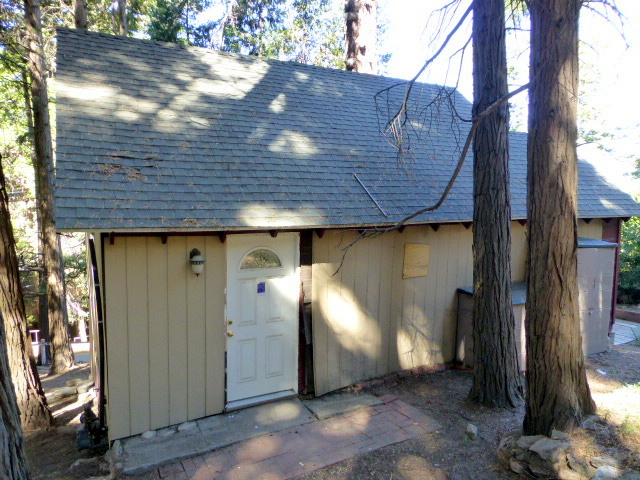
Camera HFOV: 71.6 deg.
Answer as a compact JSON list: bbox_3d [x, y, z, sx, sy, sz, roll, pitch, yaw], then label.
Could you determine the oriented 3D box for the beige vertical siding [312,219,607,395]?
[{"bbox_3d":[2.819,0.830,7.346,6.500,2.300,0.130,-2,7,-29],"label":"beige vertical siding"}]

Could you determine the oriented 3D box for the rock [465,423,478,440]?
[{"bbox_3d":[1.689,2.128,4.930,0.130,0.135,0.120,-2,7,-29],"label":"rock"}]

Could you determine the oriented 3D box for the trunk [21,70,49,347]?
[{"bbox_3d":[-9.433,-0.841,14.711,0.360,9.240,0.360,-3,7,-33],"label":"trunk"}]

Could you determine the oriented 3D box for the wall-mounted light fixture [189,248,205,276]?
[{"bbox_3d":[-1.356,0.243,4.903,0.165,0.290,0.200,-2,7,-29],"label":"wall-mounted light fixture"}]

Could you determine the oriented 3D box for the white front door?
[{"bbox_3d":[-0.685,0.929,5.466,0.950,2.070,0.080,-2,7,-29],"label":"white front door"}]

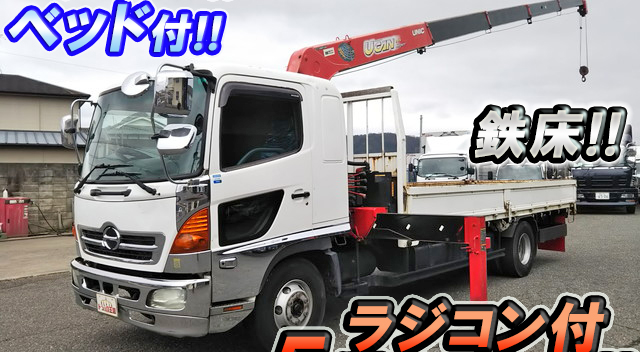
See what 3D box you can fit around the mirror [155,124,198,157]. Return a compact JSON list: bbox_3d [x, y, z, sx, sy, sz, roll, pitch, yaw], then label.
[{"bbox_3d":[-0.964,-0.239,3.741,0.240,0.200,0.130,-1,-11,15],"label":"mirror"}]

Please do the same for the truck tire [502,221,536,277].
[{"bbox_3d":[2.974,1.092,8.350,0.230,0.841,0.841,-1,0,42],"label":"truck tire"}]

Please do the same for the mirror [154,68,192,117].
[{"bbox_3d":[-0.983,-0.553,3.741,0.235,0.320,0.090,-1,0,4],"label":"mirror"}]

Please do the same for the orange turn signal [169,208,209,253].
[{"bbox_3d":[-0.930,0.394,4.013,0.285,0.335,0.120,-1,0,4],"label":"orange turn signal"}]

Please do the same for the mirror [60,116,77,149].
[{"bbox_3d":[-2.518,-0.444,5.575,0.100,0.330,0.210,-1,0,-36],"label":"mirror"}]

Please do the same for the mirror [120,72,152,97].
[{"bbox_3d":[-1.241,-0.622,3.731,0.195,0.190,0.090,-1,-29,18],"label":"mirror"}]

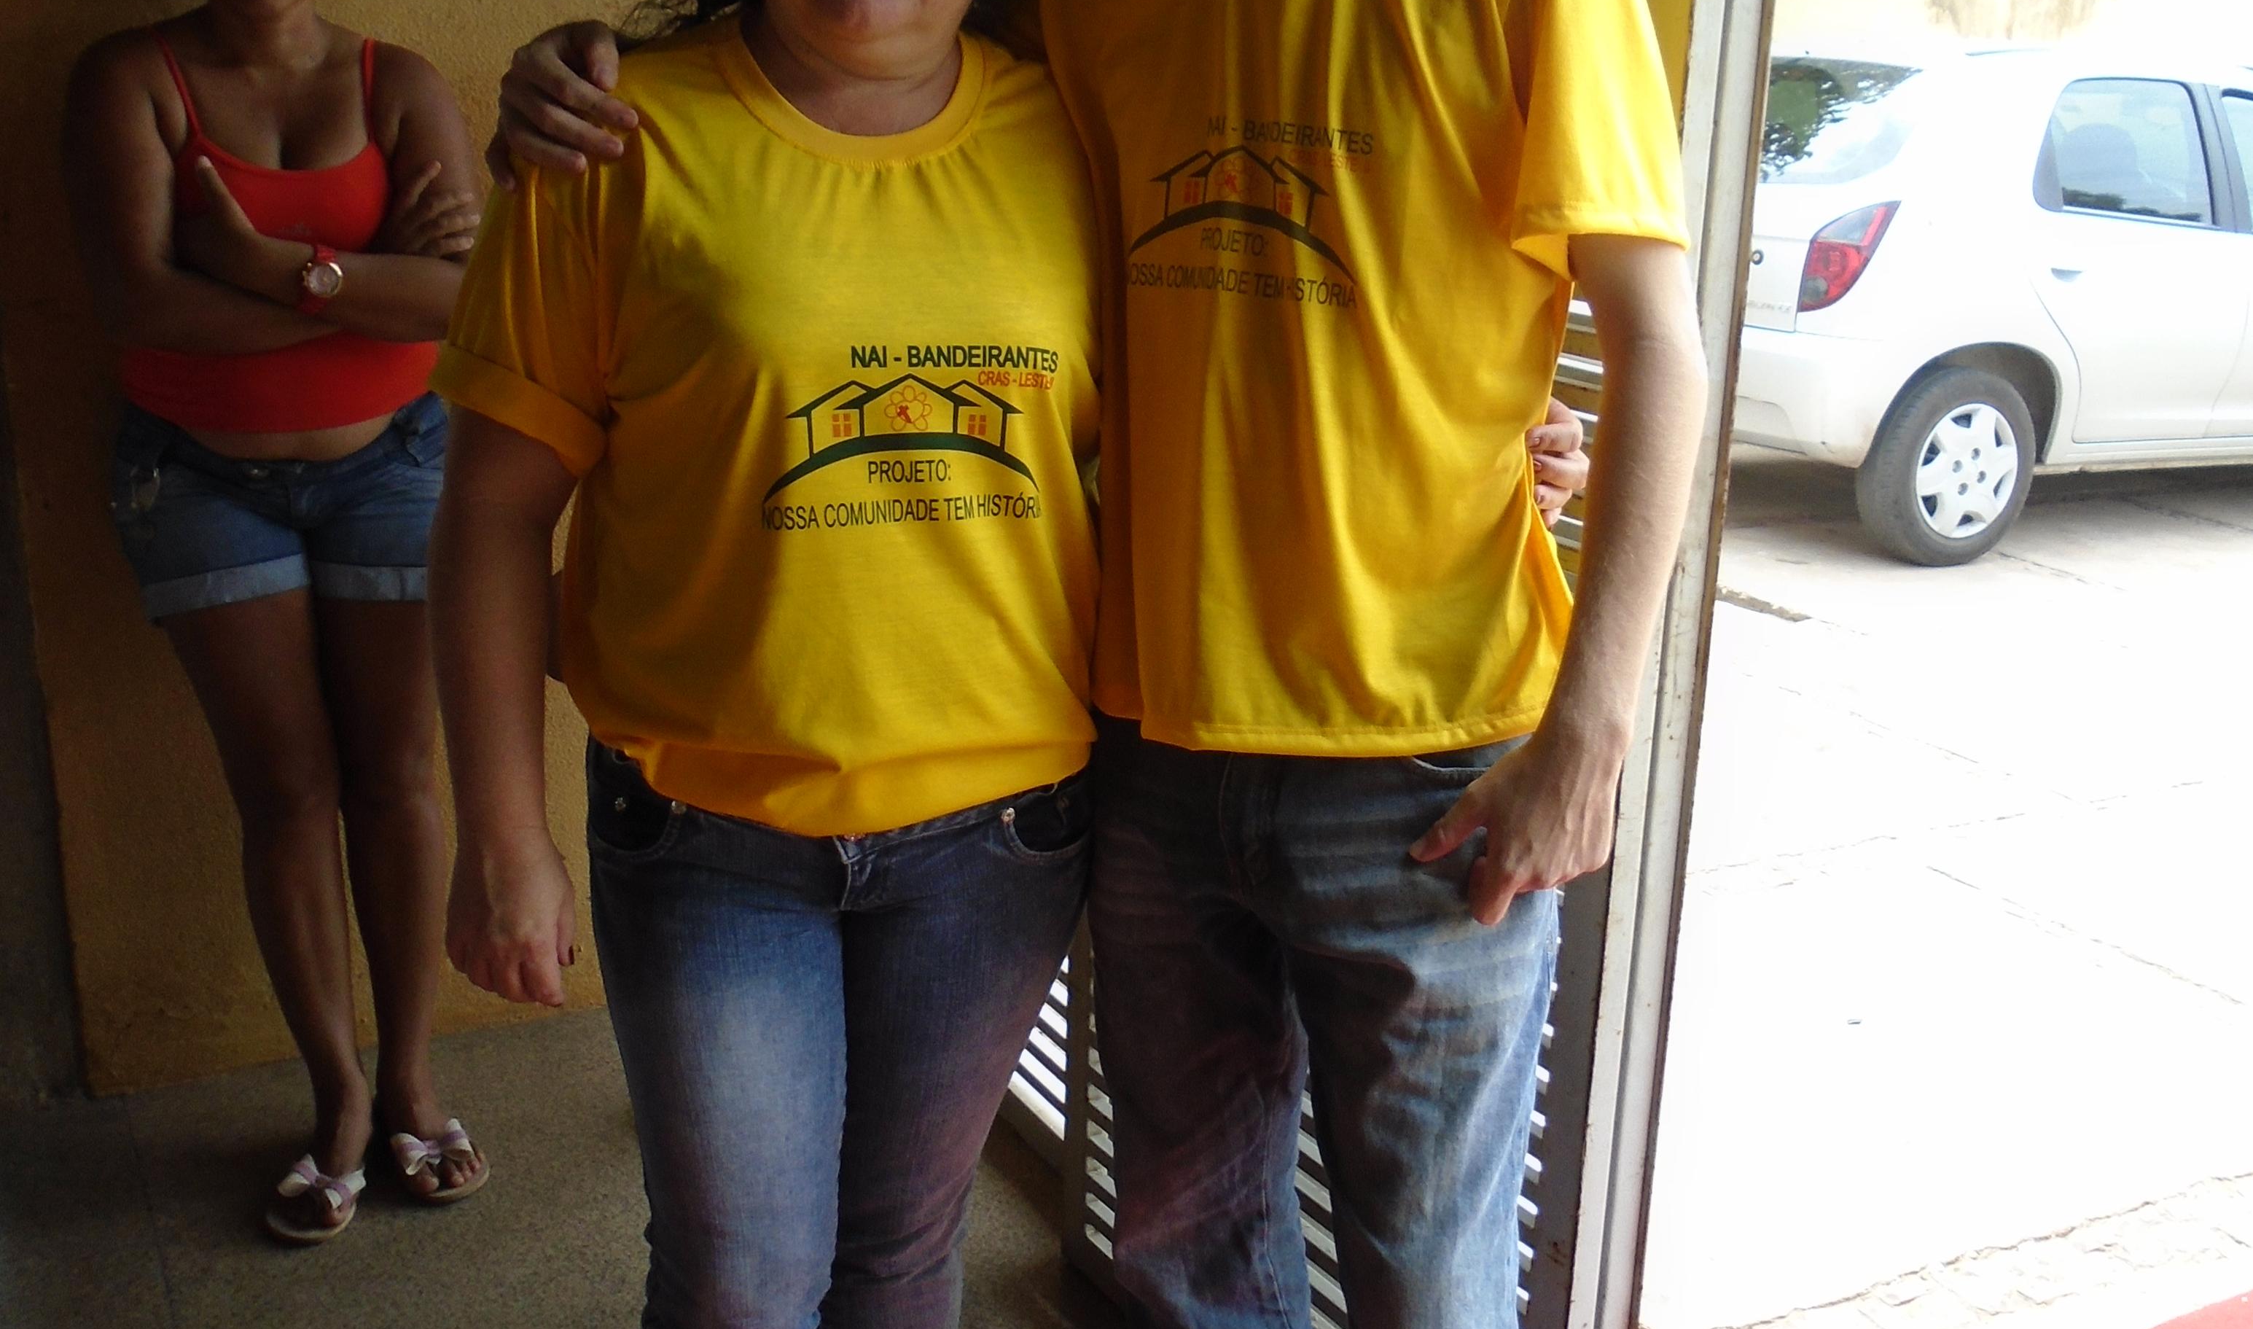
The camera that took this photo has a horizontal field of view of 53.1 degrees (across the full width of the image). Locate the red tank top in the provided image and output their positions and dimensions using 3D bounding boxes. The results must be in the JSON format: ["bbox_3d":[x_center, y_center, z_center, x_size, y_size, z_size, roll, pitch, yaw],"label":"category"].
[{"bbox_3d":[-0.937,-0.479,2.506,0.345,0.420,0.240,-5,18,-20],"label":"red tank top"}]

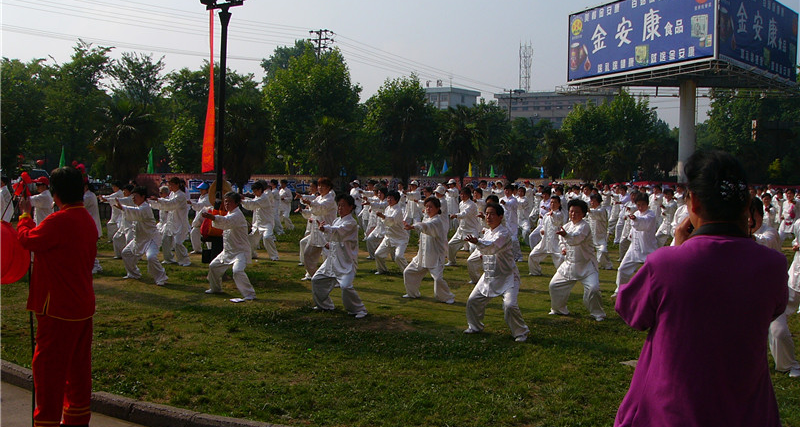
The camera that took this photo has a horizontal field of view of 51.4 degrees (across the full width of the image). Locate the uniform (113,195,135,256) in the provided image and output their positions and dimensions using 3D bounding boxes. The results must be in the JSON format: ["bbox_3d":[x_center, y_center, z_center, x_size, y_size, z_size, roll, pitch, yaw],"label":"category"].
[{"bbox_3d":[-5.235,0.247,15.800,0.660,1.216,0.620,-1,3,-38],"label":"uniform"}]

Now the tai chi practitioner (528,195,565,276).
[{"bbox_3d":[2.594,0.389,14.427,0.600,1.422,0.800,-1,3,-40],"label":"tai chi practitioner"}]

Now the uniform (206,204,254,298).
[{"bbox_3d":[-2.081,0.474,10.207,0.550,1.121,0.650,-1,4,-37],"label":"uniform"}]

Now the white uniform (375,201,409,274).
[{"bbox_3d":[-0.133,0.360,12.982,0.550,1.127,0.600,-1,4,-36],"label":"white uniform"}]

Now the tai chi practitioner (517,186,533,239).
[{"bbox_3d":[3.015,0.055,20.300,0.620,1.404,0.620,-1,3,-38],"label":"tai chi practitioner"}]

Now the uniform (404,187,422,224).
[{"bbox_3d":[0.369,-0.148,23.575,0.600,1.149,0.550,0,3,-25],"label":"uniform"}]

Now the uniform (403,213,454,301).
[{"bbox_3d":[0.353,0.531,10.300,0.600,1.100,0.580,0,2,-28],"label":"uniform"}]

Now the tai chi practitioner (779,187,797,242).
[{"bbox_3d":[10.159,0.026,21.800,0.600,1.442,0.600,-1,3,-38],"label":"tai chi practitioner"}]

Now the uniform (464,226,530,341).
[{"bbox_3d":[0.936,0.637,8.066,0.580,1.102,0.700,-2,4,-45],"label":"uniform"}]

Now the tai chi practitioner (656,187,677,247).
[{"bbox_3d":[5.545,0.201,17.300,0.580,1.400,0.550,0,2,-28],"label":"tai chi practitioner"}]

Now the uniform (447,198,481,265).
[{"bbox_3d":[1.104,0.324,14.117,0.640,1.140,0.570,0,3,-25],"label":"uniform"}]

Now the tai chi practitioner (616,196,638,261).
[{"bbox_3d":[4.193,0.239,15.190,0.680,1.318,0.570,0,3,-25],"label":"tai chi practitioner"}]

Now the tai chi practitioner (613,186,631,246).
[{"bbox_3d":[5.101,0.047,18.976,0.680,1.371,0.570,0,3,-25],"label":"tai chi practitioner"}]

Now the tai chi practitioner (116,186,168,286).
[{"bbox_3d":[-3.623,0.302,11.700,0.740,1.370,0.600,0,2,-22],"label":"tai chi practitioner"}]

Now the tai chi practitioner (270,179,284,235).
[{"bbox_3d":[-3.312,-0.174,22.300,0.620,1.475,0.600,-1,3,-38],"label":"tai chi practitioner"}]

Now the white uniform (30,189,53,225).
[{"bbox_3d":[-6.122,0.238,14.200,0.520,1.270,0.500,0,2,-12],"label":"white uniform"}]

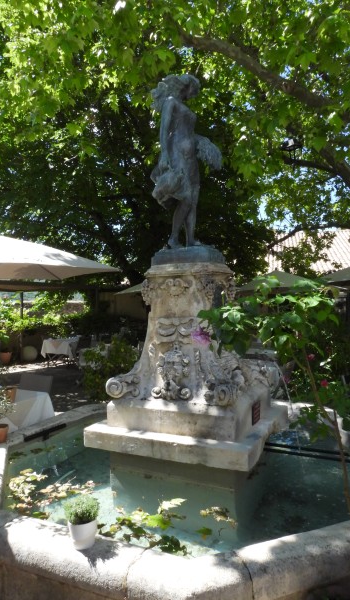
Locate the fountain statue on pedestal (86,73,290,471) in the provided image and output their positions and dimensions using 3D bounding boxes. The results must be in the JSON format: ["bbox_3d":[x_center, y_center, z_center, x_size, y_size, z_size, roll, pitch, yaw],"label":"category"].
[{"bbox_3d":[0.096,-0.327,3.078,1.152,2.704,1.083,-3,-1,27],"label":"fountain statue on pedestal"}]

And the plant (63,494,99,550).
[{"bbox_3d":[-0.386,0.933,1.749,0.155,0.200,0.155,-2,-1,0],"label":"plant"}]

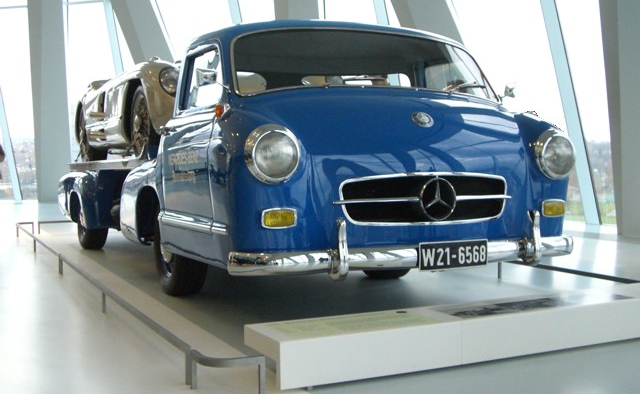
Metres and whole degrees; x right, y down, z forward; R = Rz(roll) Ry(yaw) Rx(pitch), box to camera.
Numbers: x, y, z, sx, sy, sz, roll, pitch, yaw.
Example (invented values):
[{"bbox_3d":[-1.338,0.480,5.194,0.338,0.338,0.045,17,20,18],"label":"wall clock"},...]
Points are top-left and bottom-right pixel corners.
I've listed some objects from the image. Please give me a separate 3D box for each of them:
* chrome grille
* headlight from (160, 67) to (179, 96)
[{"bbox_3d":[0.544,0.009,4.219,1.000,0.255,0.150,-1,3,-25],"label":"chrome grille"},{"bbox_3d":[-1.053,-0.821,6.203,0.205,0.210,0.125,-1,3,-21],"label":"headlight"}]

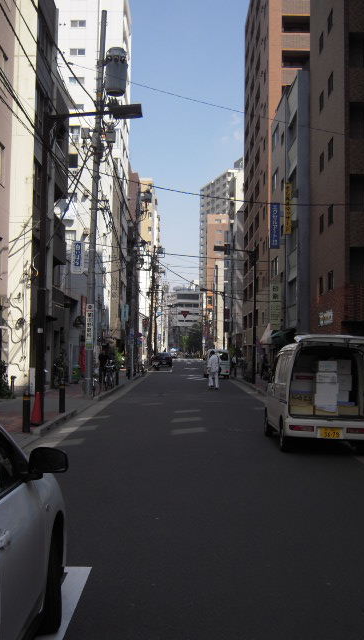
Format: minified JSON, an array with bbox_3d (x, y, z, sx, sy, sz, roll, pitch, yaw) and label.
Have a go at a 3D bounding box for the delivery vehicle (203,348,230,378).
[{"bbox_3d":[2.054,2.581,49.282,1.520,1.800,3.500,1,-2,0],"label":"delivery vehicle"}]

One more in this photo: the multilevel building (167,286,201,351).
[{"bbox_3d":[1.061,0.656,305.467,15.000,25.500,14.000,1,-2,0],"label":"multilevel building"}]

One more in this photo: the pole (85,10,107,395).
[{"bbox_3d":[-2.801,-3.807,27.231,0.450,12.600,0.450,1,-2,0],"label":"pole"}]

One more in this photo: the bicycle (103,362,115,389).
[{"bbox_3d":[-2.821,2.148,32.019,0.550,1.050,1.700,1,-2,0],"label":"bicycle"}]

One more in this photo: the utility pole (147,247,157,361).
[{"bbox_3d":[-2.925,-1.212,76.202,0.400,11.000,0.400,1,-2,0],"label":"utility pole"}]

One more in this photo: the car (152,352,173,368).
[{"bbox_3d":[-1.753,3.620,74.027,1.700,1.450,4.400,1,-2,0],"label":"car"}]

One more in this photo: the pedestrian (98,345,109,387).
[{"bbox_3d":[-3.246,1.930,34.530,0.500,1.660,0.380,1,-2,0],"label":"pedestrian"}]

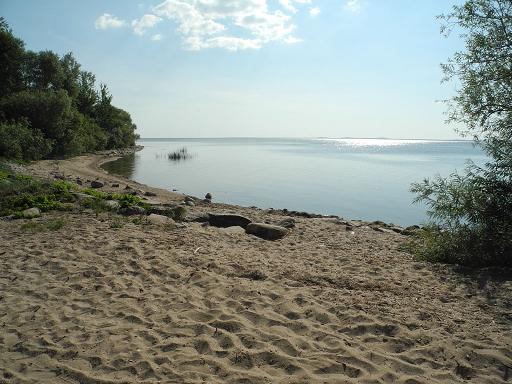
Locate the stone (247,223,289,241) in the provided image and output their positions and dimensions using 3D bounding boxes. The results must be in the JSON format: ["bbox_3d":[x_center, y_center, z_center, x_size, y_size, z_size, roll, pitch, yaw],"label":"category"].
[{"bbox_3d":[0.210,0.695,7.566,0.672,0.262,0.403,4,8,30],"label":"stone"}]

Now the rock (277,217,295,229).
[{"bbox_3d":[0.607,0.637,8.517,0.361,0.186,0.289,0,7,0],"label":"rock"}]

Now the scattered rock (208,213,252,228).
[{"bbox_3d":[-0.535,0.584,8.682,0.825,0.248,0.495,3,8,20],"label":"scattered rock"}]

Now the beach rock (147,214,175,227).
[{"bbox_3d":[-2.033,0.583,8.812,0.538,0.211,0.350,2,8,15],"label":"beach rock"}]

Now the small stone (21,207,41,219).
[{"bbox_3d":[-5.246,0.479,9.675,0.411,0.214,0.329,0,7,0],"label":"small stone"}]

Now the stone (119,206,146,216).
[{"bbox_3d":[-3.012,0.458,10.098,0.639,0.187,0.415,2,7,10],"label":"stone"}]

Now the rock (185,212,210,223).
[{"bbox_3d":[-1.304,0.563,9.227,0.541,0.171,0.352,2,7,10],"label":"rock"}]

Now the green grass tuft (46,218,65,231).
[{"bbox_3d":[-3.984,0.643,8.227,0.348,0.196,0.313,0,7,0],"label":"green grass tuft"}]

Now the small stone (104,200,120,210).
[{"bbox_3d":[-3.768,0.352,10.874,0.411,0.233,0.309,0,7,0],"label":"small stone"}]

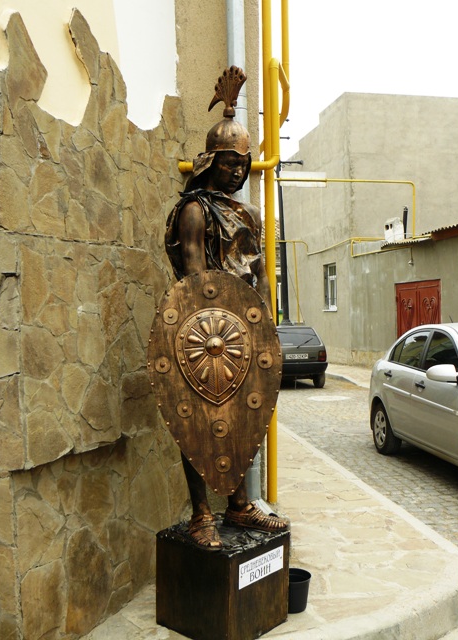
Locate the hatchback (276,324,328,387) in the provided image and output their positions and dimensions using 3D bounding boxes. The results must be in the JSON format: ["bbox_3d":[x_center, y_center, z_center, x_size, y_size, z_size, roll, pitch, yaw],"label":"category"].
[{"bbox_3d":[1.270,0.900,16.750,1.570,1.420,3.720,-1,0,-9],"label":"hatchback"}]

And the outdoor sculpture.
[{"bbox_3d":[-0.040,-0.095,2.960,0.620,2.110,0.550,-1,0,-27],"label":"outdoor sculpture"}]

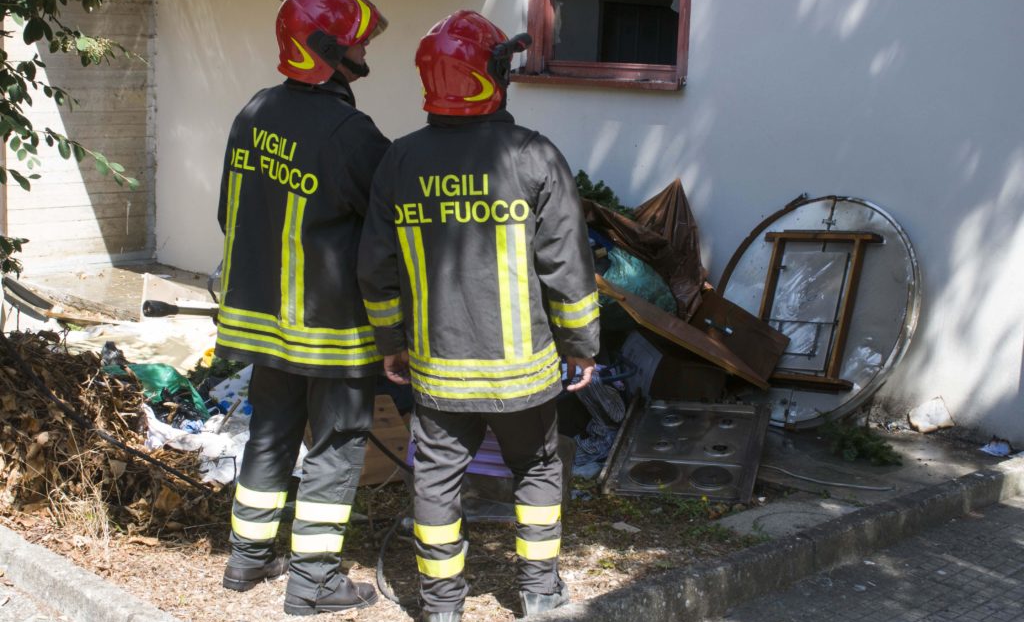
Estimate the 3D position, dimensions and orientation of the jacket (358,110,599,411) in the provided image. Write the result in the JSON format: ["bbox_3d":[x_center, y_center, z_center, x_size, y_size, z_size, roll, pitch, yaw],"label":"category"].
[{"bbox_3d":[-0.097,-0.167,4.298,0.660,0.830,0.360,4,10,13],"label":"jacket"}]

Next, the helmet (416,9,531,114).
[{"bbox_3d":[-0.124,-0.709,4.215,0.265,0.285,0.320,9,12,35],"label":"helmet"}]

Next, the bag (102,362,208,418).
[{"bbox_3d":[-1.506,0.341,6.257,0.440,0.200,0.320,4,10,10],"label":"bag"}]

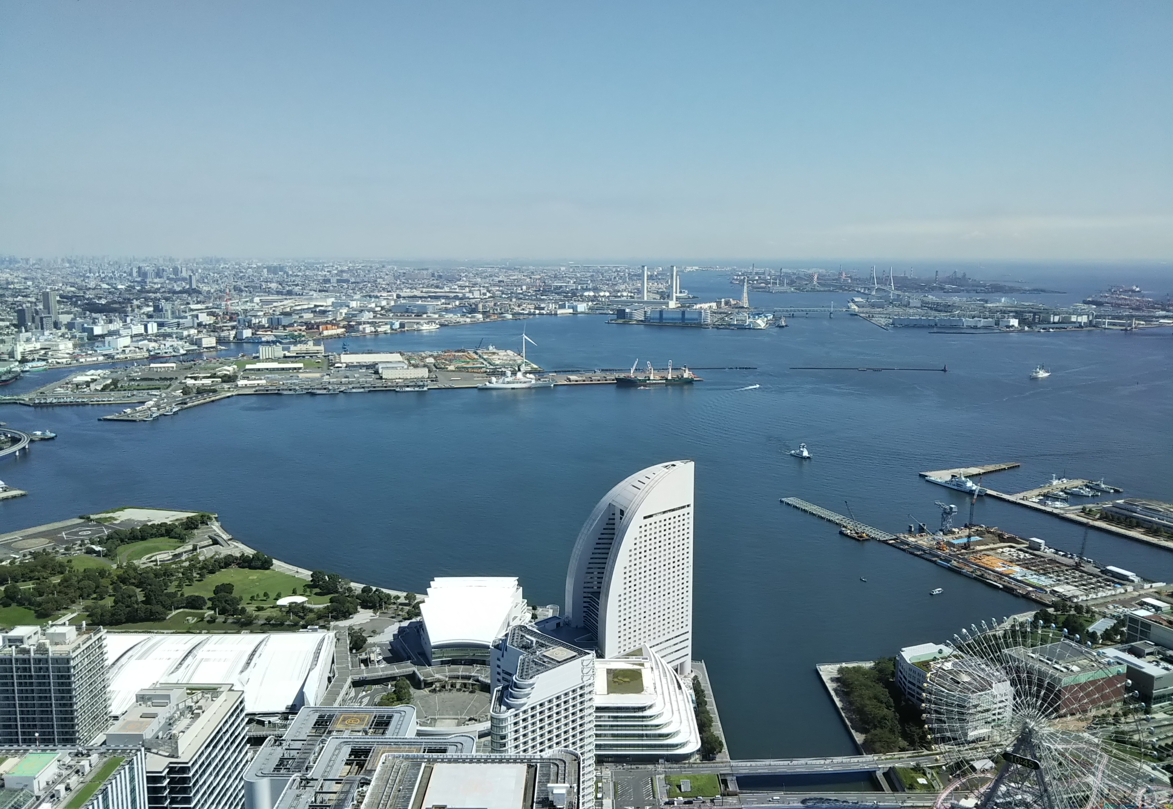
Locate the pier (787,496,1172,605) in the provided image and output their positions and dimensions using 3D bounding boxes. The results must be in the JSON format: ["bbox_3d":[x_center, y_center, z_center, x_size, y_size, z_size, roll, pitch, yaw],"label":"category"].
[{"bbox_3d":[346.700,126.680,989.510,127.000,8.000,382.000,-4,9,-23],"label":"pier"}]

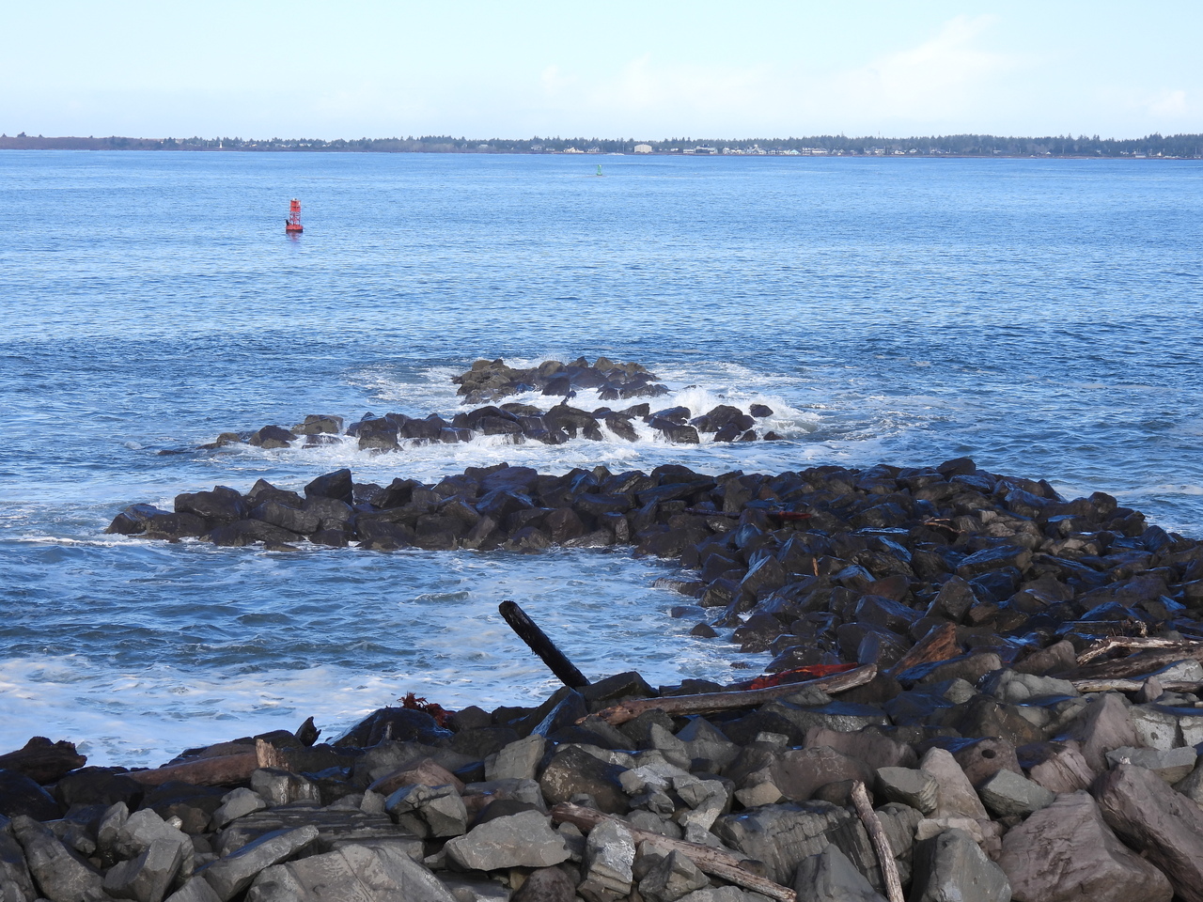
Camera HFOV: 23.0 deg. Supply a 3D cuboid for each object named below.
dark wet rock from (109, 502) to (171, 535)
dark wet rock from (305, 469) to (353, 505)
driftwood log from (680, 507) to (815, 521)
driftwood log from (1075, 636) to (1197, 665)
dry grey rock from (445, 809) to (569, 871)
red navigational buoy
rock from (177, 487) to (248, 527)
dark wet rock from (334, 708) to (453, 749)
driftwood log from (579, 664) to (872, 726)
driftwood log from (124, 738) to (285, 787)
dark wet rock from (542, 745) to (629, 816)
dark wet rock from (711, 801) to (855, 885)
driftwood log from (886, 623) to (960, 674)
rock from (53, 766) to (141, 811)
[{"bbox_3d":[-14.909,2.169,95.340,1.950,0.950,1.400,0,6,0],"label":"dark wet rock"},{"bbox_3d":[-8.725,1.160,94.725,1.500,1.150,1.250,0,6,0],"label":"dark wet rock"},{"bbox_3d":[4.367,1.896,88.278,4.000,0.330,0.330,2,6,15],"label":"driftwood log"},{"bbox_3d":[10.605,3.918,58.222,2.500,0.420,0.500,-3,6,-5],"label":"driftwood log"},{"bbox_3d":[-1.260,5.185,39.414,1.580,0.700,1.050,0,6,0],"label":"dry grey rock"},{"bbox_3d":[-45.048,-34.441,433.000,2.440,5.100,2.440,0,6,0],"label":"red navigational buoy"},{"bbox_3d":[-12.990,1.833,98.500,2.400,1.250,1.700,0,6,0],"label":"rock"},{"bbox_3d":[-4.141,5.537,58.500,2.300,0.800,1.500,0,6,0],"label":"dark wet rock"},{"bbox_3d":[2.632,5.061,60.600,6.300,0.500,0.500,-6,8,-20],"label":"driftwood log"},{"bbox_3d":[-6.947,5.500,51.680,2.750,0.500,0.520,-7,6,1],"label":"driftwood log"},{"bbox_3d":[-0.294,5.592,50.000,1.450,1.000,1.200,0,6,0],"label":"dark wet rock"},{"bbox_3d":[2.678,5.792,43.500,2.050,1.050,1.500,0,6,0],"label":"dark wet rock"},{"bbox_3d":[6.555,4.017,59.975,1.500,0.500,0.500,-30,17,-19],"label":"driftwood log"},{"bbox_3d":[-8.843,5.964,52.000,1.500,0.750,1.200,0,6,0],"label":"rock"}]

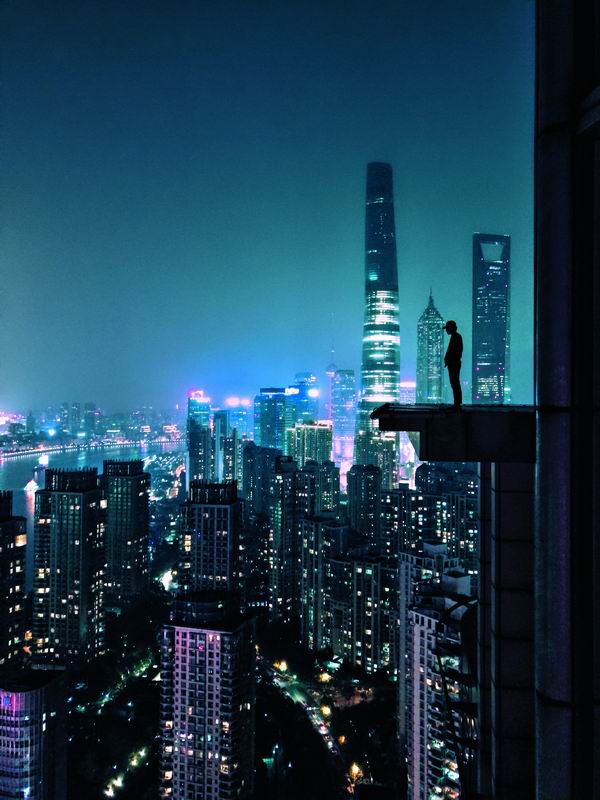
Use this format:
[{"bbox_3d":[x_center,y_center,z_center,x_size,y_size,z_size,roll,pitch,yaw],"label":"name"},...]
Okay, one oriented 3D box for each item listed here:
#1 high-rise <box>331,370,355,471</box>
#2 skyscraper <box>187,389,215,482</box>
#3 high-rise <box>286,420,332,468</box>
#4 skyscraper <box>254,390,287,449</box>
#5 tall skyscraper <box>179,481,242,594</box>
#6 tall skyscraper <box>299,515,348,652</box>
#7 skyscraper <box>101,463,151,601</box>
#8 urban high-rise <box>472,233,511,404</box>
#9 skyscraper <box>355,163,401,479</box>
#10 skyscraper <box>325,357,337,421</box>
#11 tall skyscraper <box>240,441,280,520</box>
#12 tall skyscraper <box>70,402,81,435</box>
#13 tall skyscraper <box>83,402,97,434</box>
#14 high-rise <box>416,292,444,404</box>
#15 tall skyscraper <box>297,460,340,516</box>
[{"bbox_3d":[106.320,57.680,1600.000,54.000,257.000,50.000,0,0,6],"label":"high-rise"},{"bbox_3d":[-178.370,83.000,1160.000,40.000,188.000,36.000,0,0,20],"label":"skyscraper"},{"bbox_3d":[14.680,109.860,1000.000,58.000,148.000,34.000,0,0,20],"label":"high-rise"},{"bbox_3d":[-57.740,78.000,1225.000,54.000,198.000,46.000,0,0,-14],"label":"skyscraper"},{"bbox_3d":[-54.710,115.550,400.000,34.000,132.000,27.000,0,0,6],"label":"tall skyscraper"},{"bbox_3d":[17.230,129.500,455.000,28.000,95.000,21.000,0,0,20],"label":"tall skyscraper"},{"bbox_3d":[-147.890,114.000,550.000,32.000,126.000,25.000,0,0,20],"label":"skyscraper"},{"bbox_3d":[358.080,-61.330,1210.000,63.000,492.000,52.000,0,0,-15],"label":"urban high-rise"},{"bbox_3d":[150.460,-131.300,1217.000,80.000,632.000,80.000,0,0,7],"label":"skyscraper"},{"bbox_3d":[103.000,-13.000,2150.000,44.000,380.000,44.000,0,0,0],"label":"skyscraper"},{"bbox_3d":[-56.350,119.500,935.000,48.000,115.000,24.000,0,0,20],"label":"tall skyscraper"},{"bbox_3d":[-1174.320,104.140,3400.000,40.000,178.000,36.000,0,0,0],"label":"tall skyscraper"},{"bbox_3d":[-1102.330,104.140,3400.000,58.000,178.000,42.000,0,0,0],"label":"tall skyscraper"},{"bbox_3d":[277.900,-29.000,1378.000,49.000,412.000,49.000,0,0,-22],"label":"high-rise"},{"bbox_3d":[17.780,120.900,622.000,38.000,123.000,28.000,0,0,12],"label":"tall skyscraper"}]

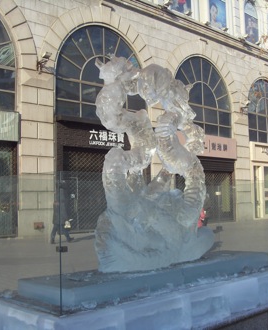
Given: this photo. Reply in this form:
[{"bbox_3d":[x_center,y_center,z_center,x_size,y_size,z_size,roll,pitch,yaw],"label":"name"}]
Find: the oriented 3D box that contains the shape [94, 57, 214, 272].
[{"bbox_3d":[0.256,0.027,5.016,0.500,1.940,1.550,-4,-5,45],"label":"shape"}]

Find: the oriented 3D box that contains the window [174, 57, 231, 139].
[{"bbox_3d":[3.685,-3.799,27.396,0.350,4.404,5.468,-4,-5,44],"label":"window"}]

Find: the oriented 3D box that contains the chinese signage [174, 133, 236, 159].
[{"bbox_3d":[3.983,-1.027,27.096,0.300,1.154,6.227,-4,-5,44],"label":"chinese signage"}]

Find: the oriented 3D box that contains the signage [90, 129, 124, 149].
[{"bbox_3d":[-1.120,-1.150,22.017,0.120,0.719,2.177,-4,-5,44],"label":"signage"}]

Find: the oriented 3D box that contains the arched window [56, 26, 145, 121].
[{"bbox_3d":[-1.419,-4.035,22.225,0.350,4.485,5.417,-4,-5,44],"label":"arched window"}]

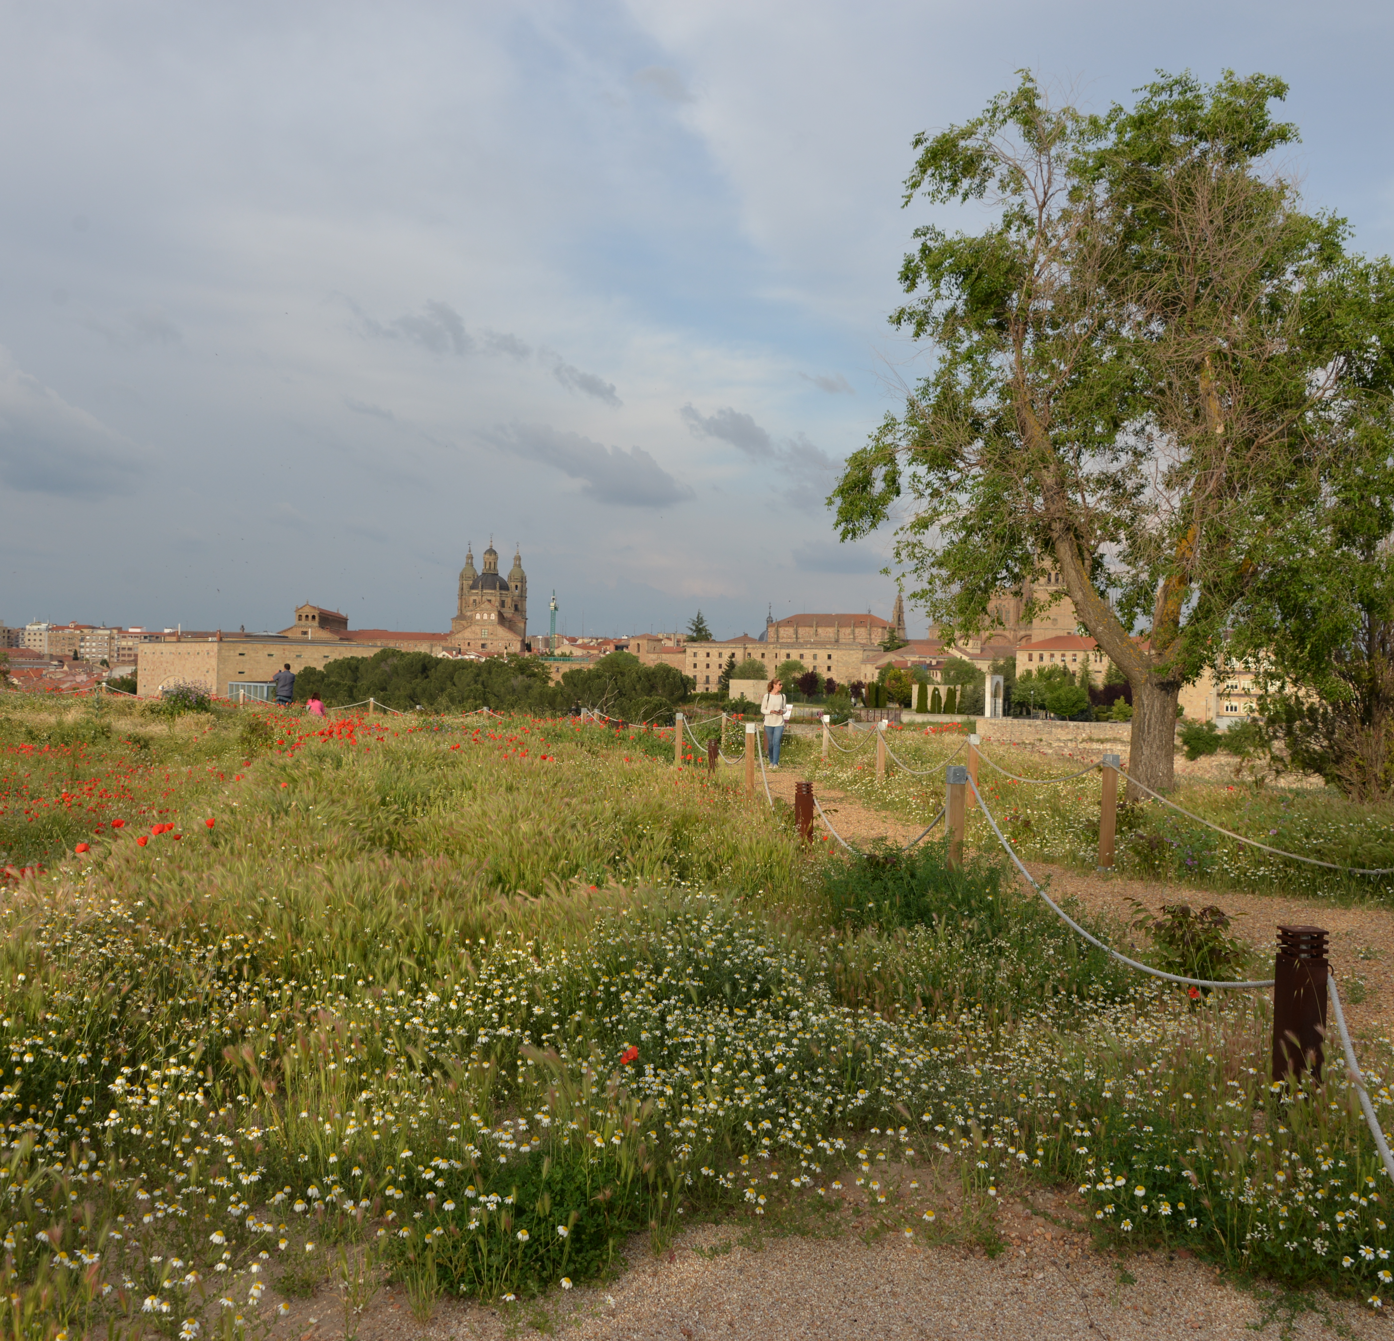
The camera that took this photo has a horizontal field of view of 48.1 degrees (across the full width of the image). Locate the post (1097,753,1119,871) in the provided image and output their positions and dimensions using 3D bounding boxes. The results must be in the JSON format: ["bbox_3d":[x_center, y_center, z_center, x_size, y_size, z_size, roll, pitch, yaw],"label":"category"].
[{"bbox_3d":[3.335,1.154,12.700,0.105,0.965,0.105,1,0,-24],"label":"post"}]

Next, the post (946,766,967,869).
[{"bbox_3d":[1.640,1.069,9.900,0.105,0.940,0.105,1,0,-5],"label":"post"}]

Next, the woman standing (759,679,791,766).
[{"bbox_3d":[1.412,0.966,28.700,0.520,1.640,0.380,1,0,-5],"label":"woman standing"}]

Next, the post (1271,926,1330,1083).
[{"bbox_3d":[2.220,1.268,5.750,0.145,0.670,0.145,1,0,-13],"label":"post"}]

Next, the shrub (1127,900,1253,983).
[{"bbox_3d":[2.463,1.383,7.800,0.620,0.470,0.560,1,0,0],"label":"shrub"}]

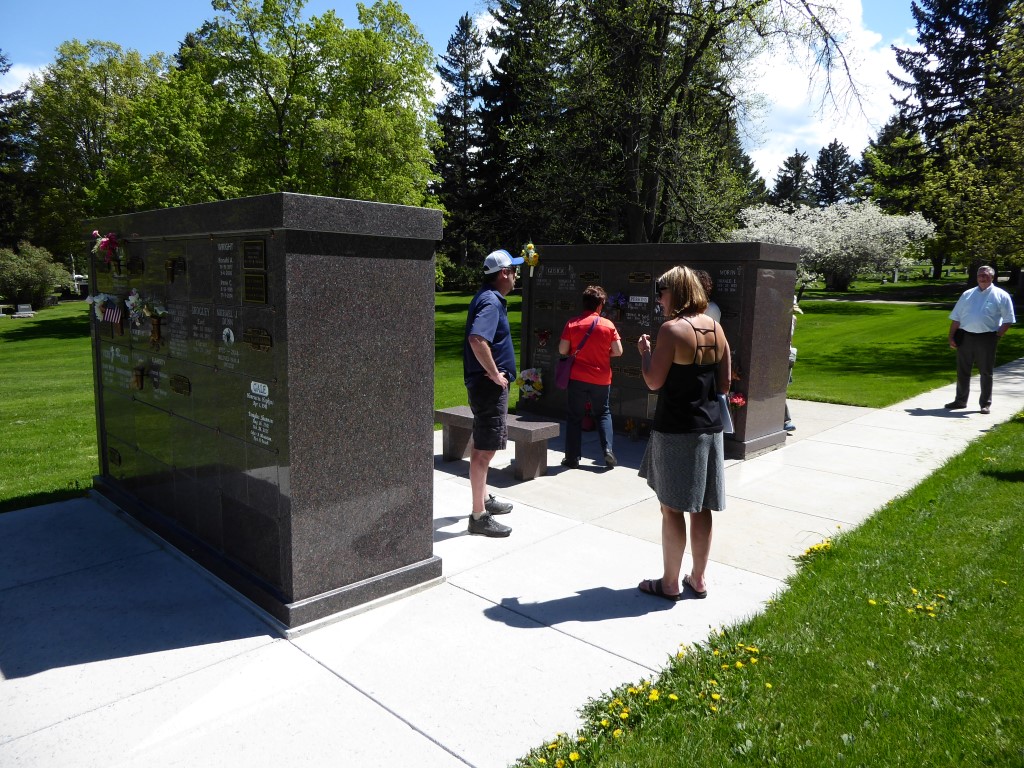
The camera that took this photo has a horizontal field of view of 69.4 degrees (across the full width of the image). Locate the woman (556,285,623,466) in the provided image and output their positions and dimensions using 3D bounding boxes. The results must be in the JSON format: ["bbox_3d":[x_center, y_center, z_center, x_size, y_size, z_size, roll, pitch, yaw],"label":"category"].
[{"bbox_3d":[0.699,-0.071,6.475,0.510,1.576,0.400,4,9,18],"label":"woman"}]

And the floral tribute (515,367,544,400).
[{"bbox_3d":[0.200,-0.006,8.696,0.300,0.320,0.240,9,12,43],"label":"floral tribute"}]

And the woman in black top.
[{"bbox_3d":[0.875,0.266,3.800,0.470,1.700,0.380,-3,9,-27],"label":"woman in black top"}]

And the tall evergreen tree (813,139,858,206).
[{"bbox_3d":[34.355,-18.651,80.024,6.200,15.258,6.200,5,9,22],"label":"tall evergreen tree"}]

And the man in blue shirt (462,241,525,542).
[{"bbox_3d":[-0.132,0.041,4.836,0.400,1.798,0.530,1,8,-3],"label":"man in blue shirt"}]

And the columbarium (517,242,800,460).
[{"bbox_3d":[1.486,-0.502,8.166,2.912,1.968,0.893,9,12,43],"label":"columbarium"}]

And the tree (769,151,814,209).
[{"bbox_3d":[30.836,-18.756,83.052,6.200,14.428,6.200,4,9,19],"label":"tree"}]

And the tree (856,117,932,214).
[{"bbox_3d":[28.514,-13.734,56.508,6.500,13.161,6.500,5,9,26],"label":"tree"}]

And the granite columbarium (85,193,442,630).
[{"bbox_3d":[-1.665,-0.048,4.504,0.869,1.920,2.834,-7,12,-44],"label":"granite columbarium"}]

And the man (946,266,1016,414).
[{"bbox_3d":[6.266,-0.588,9.830,0.680,1.856,0.420,8,11,39],"label":"man"}]

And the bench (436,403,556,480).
[{"bbox_3d":[-0.148,0.503,6.348,1.133,0.442,0.341,9,11,42],"label":"bench"}]

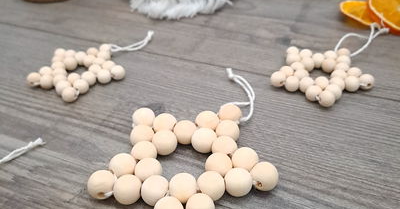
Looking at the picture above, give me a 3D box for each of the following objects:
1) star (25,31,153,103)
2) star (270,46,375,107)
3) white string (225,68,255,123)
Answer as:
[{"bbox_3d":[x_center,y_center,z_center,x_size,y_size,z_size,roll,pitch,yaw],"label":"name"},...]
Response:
[{"bbox_3d":[-0.083,-0.035,0.295,0.067,0.010,0.099,7,40,14],"label":"star"},{"bbox_3d":[0.082,-0.020,0.259,0.067,0.010,0.064,2,39,9],"label":"star"},{"bbox_3d":[0.025,-0.008,0.251,0.020,0.008,0.058,-5,39,0],"label":"white string"}]

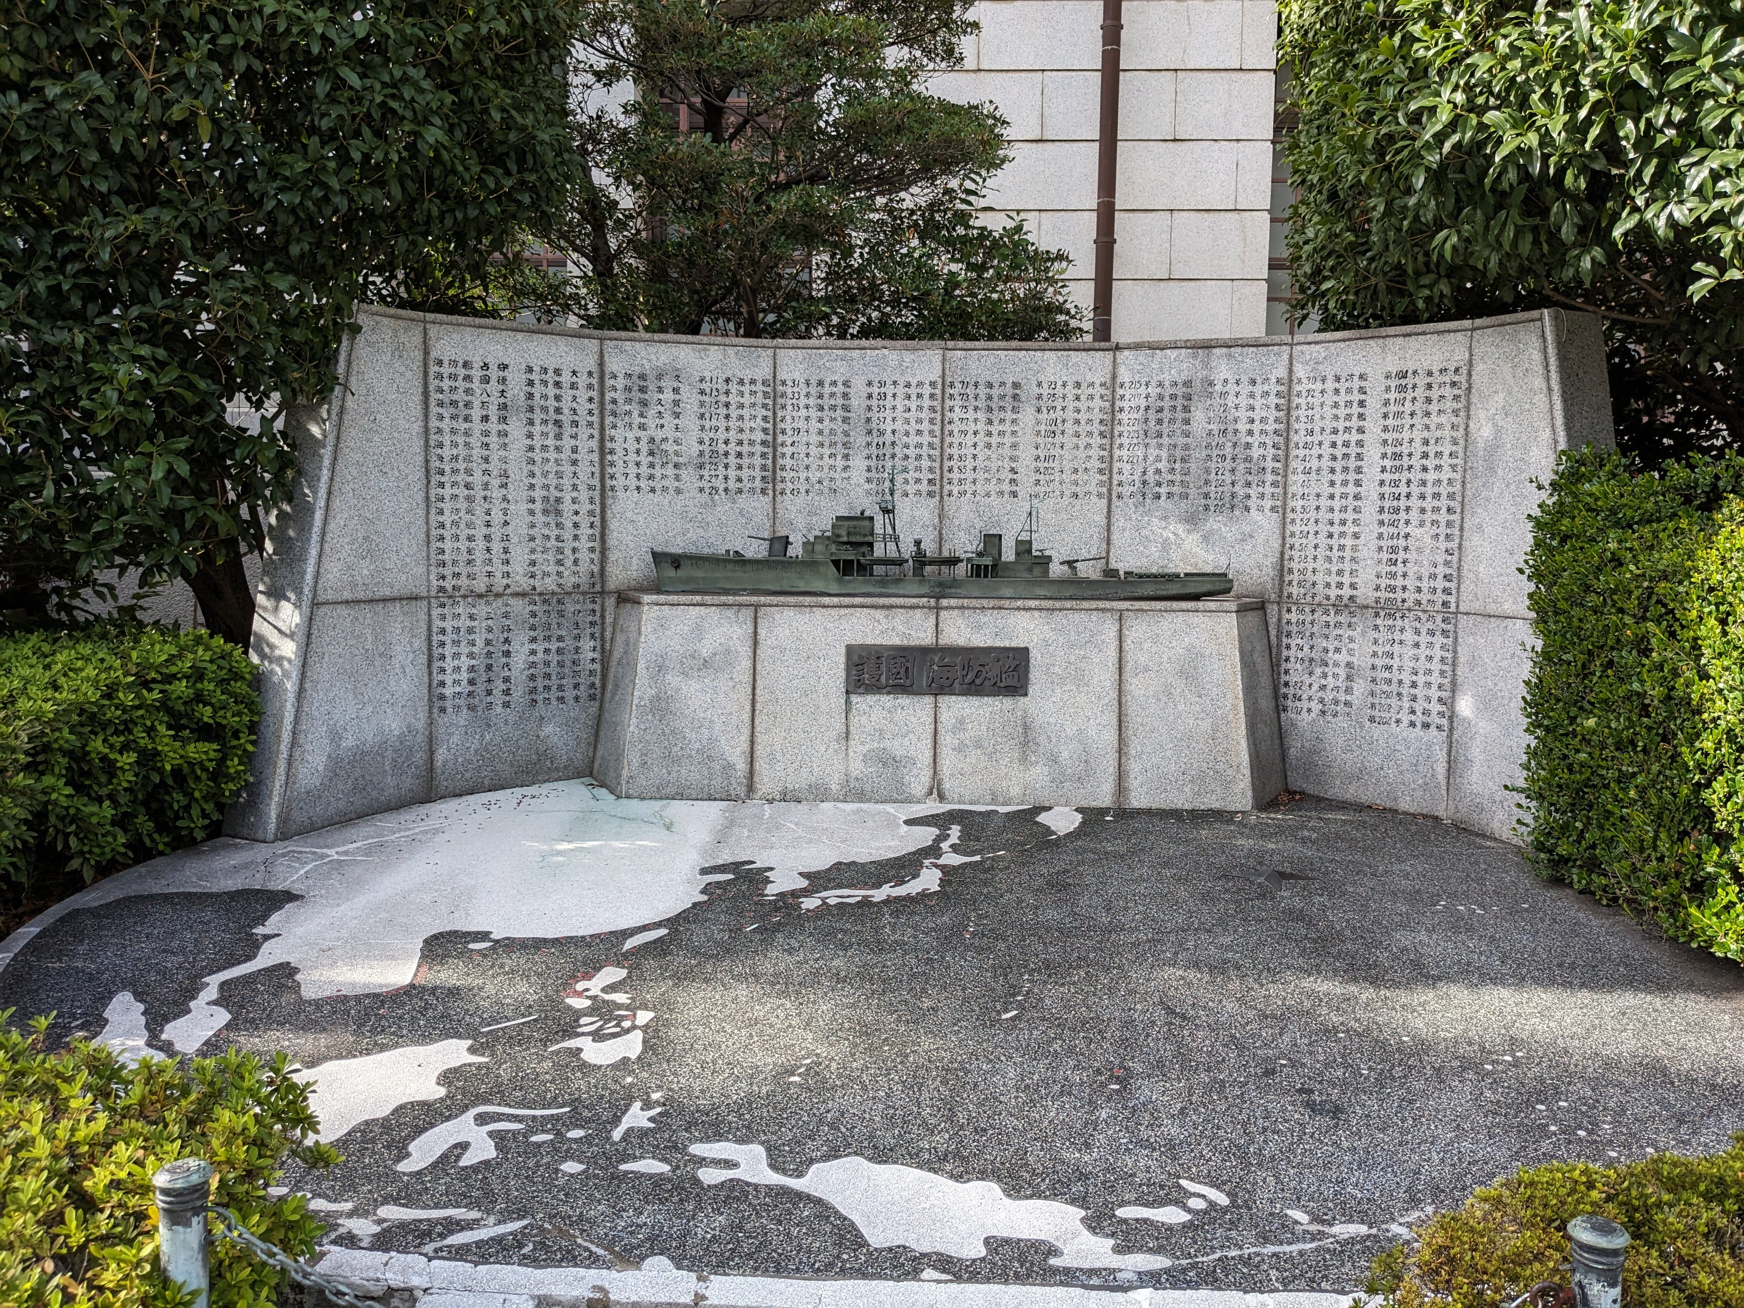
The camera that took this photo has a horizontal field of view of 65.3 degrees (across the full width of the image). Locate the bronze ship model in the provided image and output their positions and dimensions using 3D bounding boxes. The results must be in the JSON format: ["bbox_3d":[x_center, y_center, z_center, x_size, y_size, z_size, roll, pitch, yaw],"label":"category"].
[{"bbox_3d":[0.342,-0.580,6.811,2.913,0.598,0.364,1,6,3],"label":"bronze ship model"}]

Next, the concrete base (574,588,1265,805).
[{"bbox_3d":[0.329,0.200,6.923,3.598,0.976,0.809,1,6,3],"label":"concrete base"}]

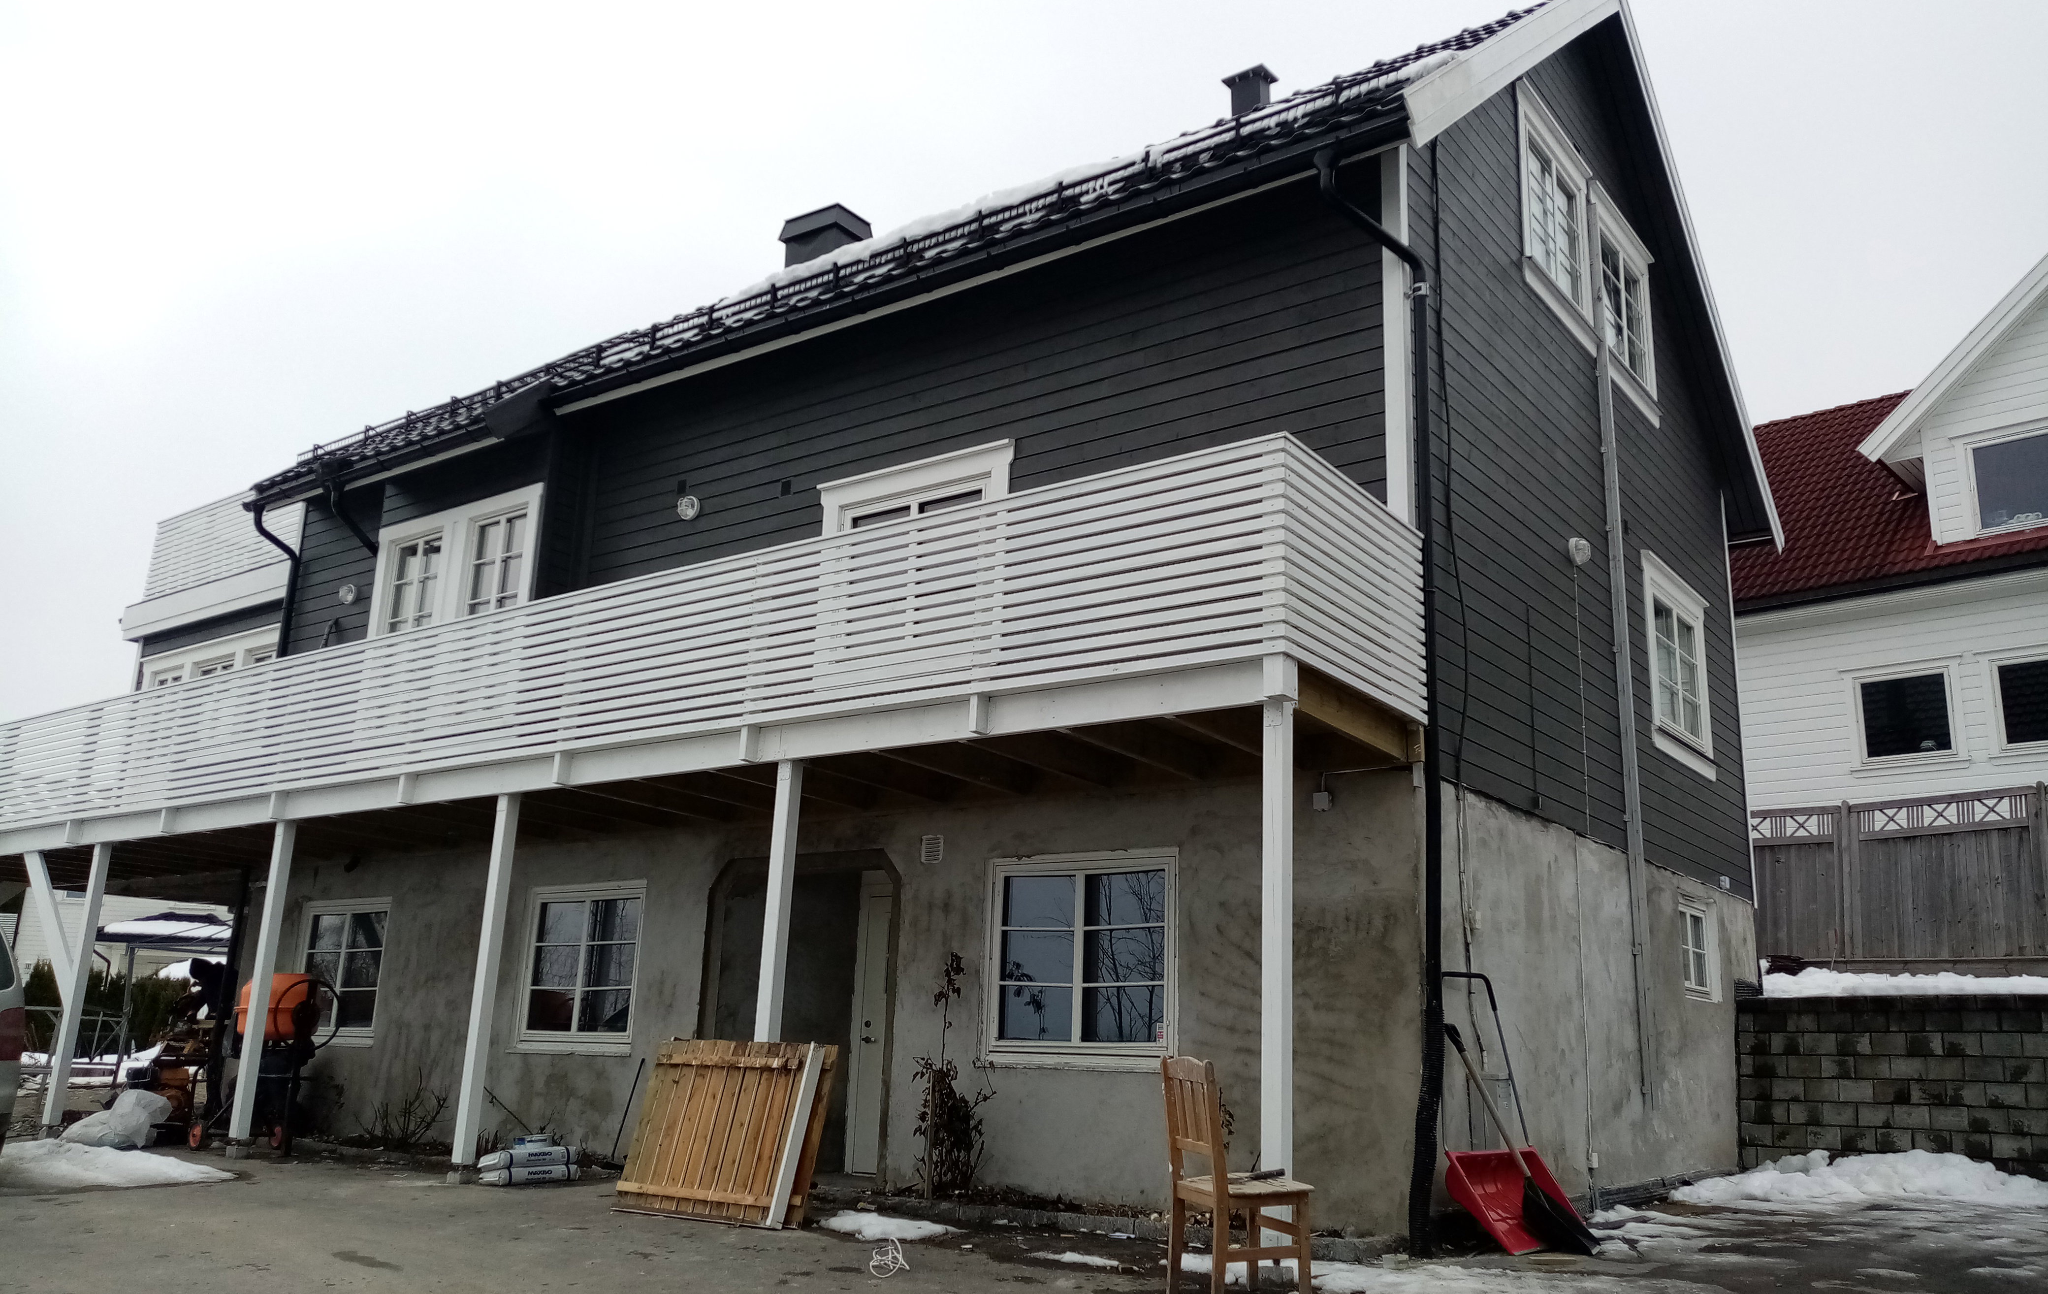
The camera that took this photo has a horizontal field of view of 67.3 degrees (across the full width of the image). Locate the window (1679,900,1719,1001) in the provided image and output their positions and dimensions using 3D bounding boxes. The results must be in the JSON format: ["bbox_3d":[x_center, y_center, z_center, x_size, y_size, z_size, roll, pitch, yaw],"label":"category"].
[{"bbox_3d":[5.479,2.471,12.550,0.140,0.739,1.000,-9,-19,37],"label":"window"}]

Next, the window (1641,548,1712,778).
[{"bbox_3d":[5.579,0.202,13.045,0.100,1.600,1.780,-9,-19,37],"label":"window"}]

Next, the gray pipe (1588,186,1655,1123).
[{"bbox_3d":[4.451,-0.252,11.485,0.095,7.052,0.100,-9,-18,36],"label":"gray pipe"}]

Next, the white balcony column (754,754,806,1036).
[{"bbox_3d":[-1.466,1.915,9.045,0.110,2.506,0.110,-9,-19,35],"label":"white balcony column"}]

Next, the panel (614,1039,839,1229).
[{"bbox_3d":[-1.641,2.663,8.534,1.278,0.922,0.080,-7,-31,29],"label":"panel"}]

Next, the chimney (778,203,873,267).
[{"bbox_3d":[-2.342,-4.550,18.080,0.961,0.870,0.600,-9,-18,36],"label":"chimney"}]

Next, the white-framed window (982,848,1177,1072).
[{"bbox_3d":[0.346,1.949,9.686,1.443,1.277,0.120,-9,-19,35],"label":"white-framed window"}]

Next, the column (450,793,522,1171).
[{"bbox_3d":[-3.755,2.289,10.739,0.110,2.517,0.110,-9,-19,35],"label":"column"}]

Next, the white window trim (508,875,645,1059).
[{"bbox_3d":[-3.548,2.552,12.232,1.513,1.334,0.085,-9,-18,36],"label":"white window trim"}]

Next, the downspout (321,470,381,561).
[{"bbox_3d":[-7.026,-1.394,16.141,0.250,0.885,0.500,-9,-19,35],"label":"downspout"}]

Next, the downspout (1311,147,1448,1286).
[{"bbox_3d":[1.905,0.106,8.183,0.369,5.856,0.823,-9,-18,36],"label":"downspout"}]

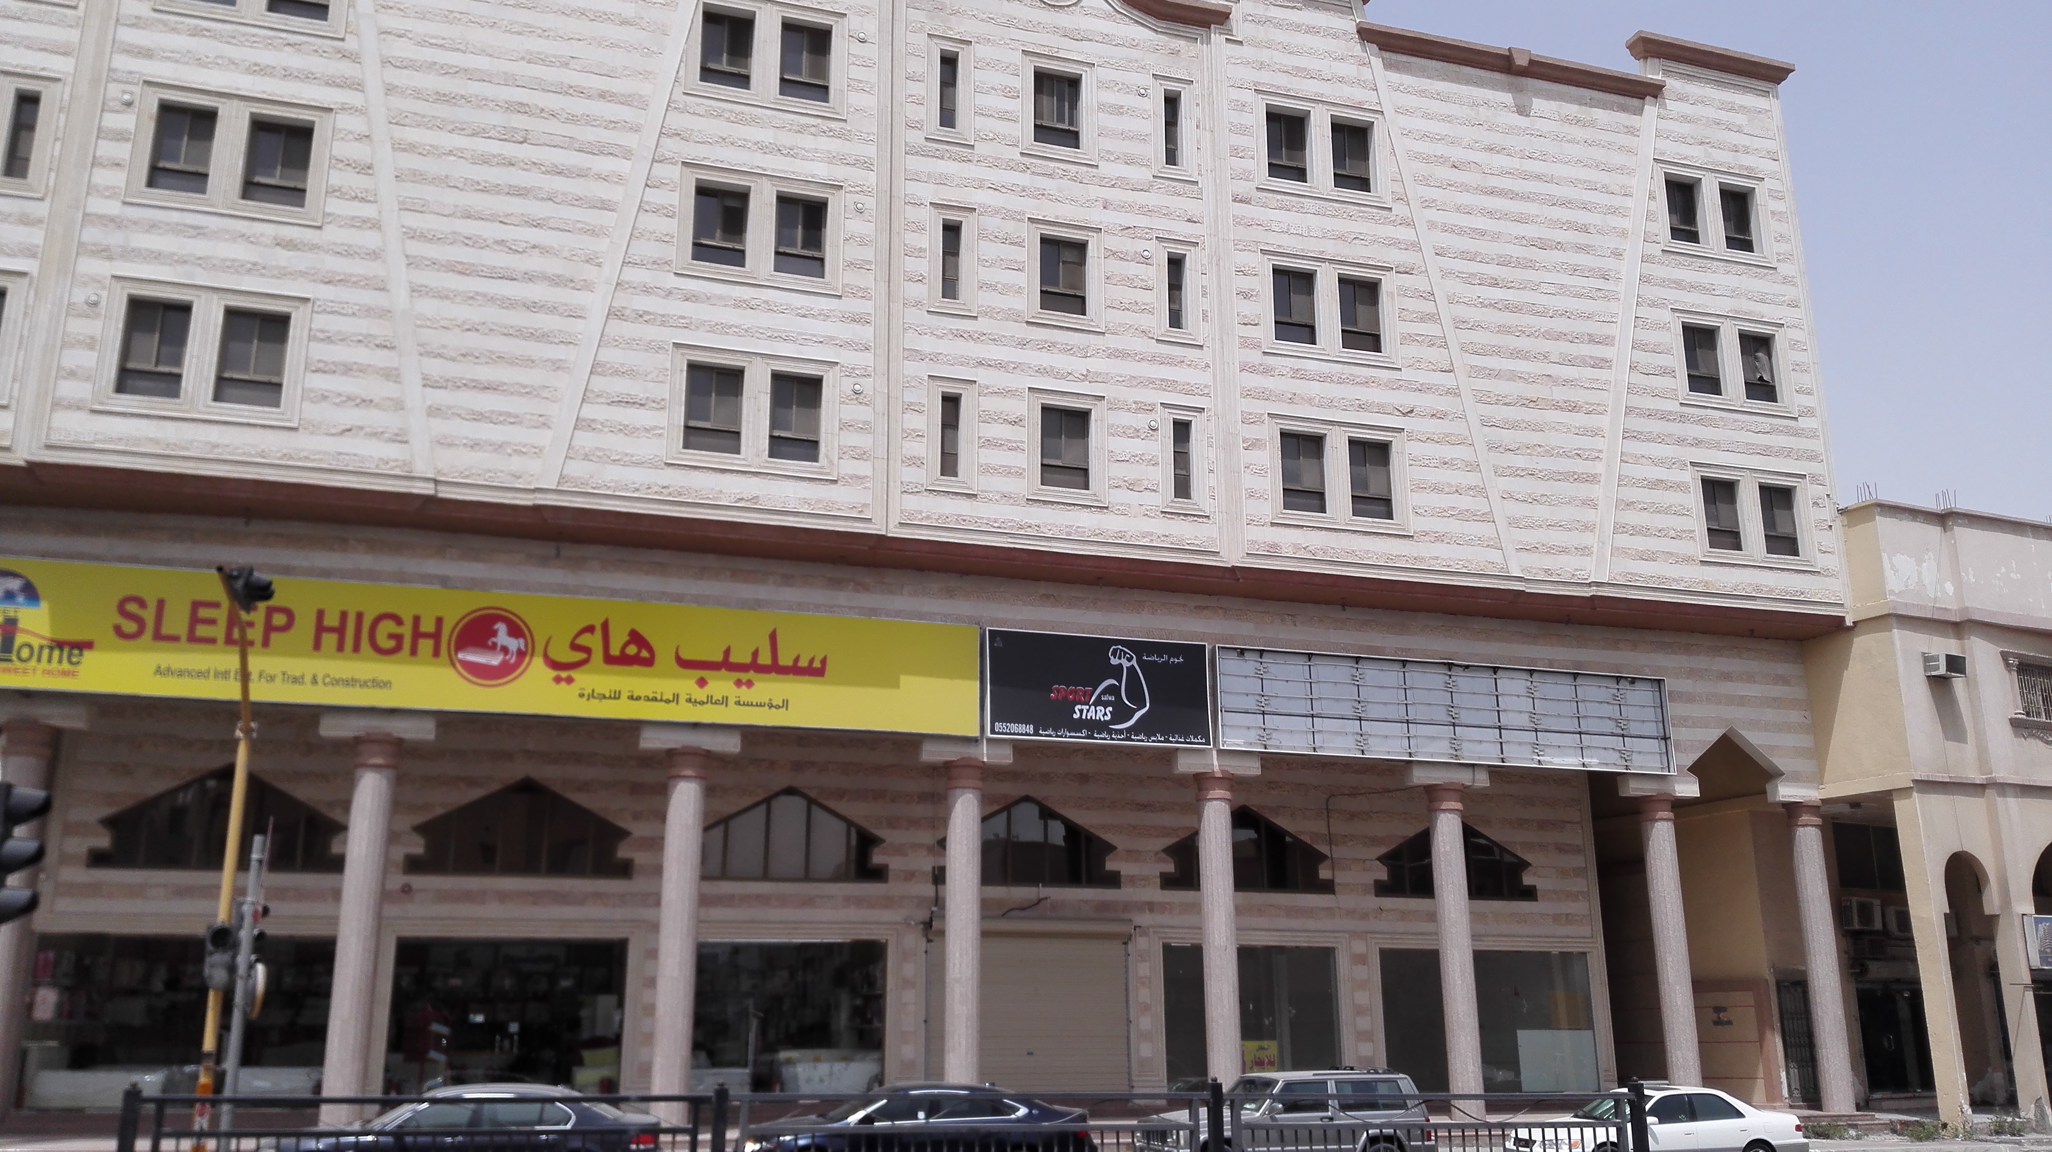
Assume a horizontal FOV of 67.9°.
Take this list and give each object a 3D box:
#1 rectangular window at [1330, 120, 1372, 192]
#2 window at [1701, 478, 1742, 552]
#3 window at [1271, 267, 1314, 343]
[{"bbox_3d":[6.605,-8.516,30.967,0.980,1.592,0.150,5,-15,-17],"label":"rectangular window"},{"bbox_3d":[14.322,-1.248,31.285,0.847,1.517,0.150,4,-15,-17],"label":"window"},{"bbox_3d":[5.229,-5.264,30.004,0.947,1.595,0.140,5,-15,-16],"label":"window"}]

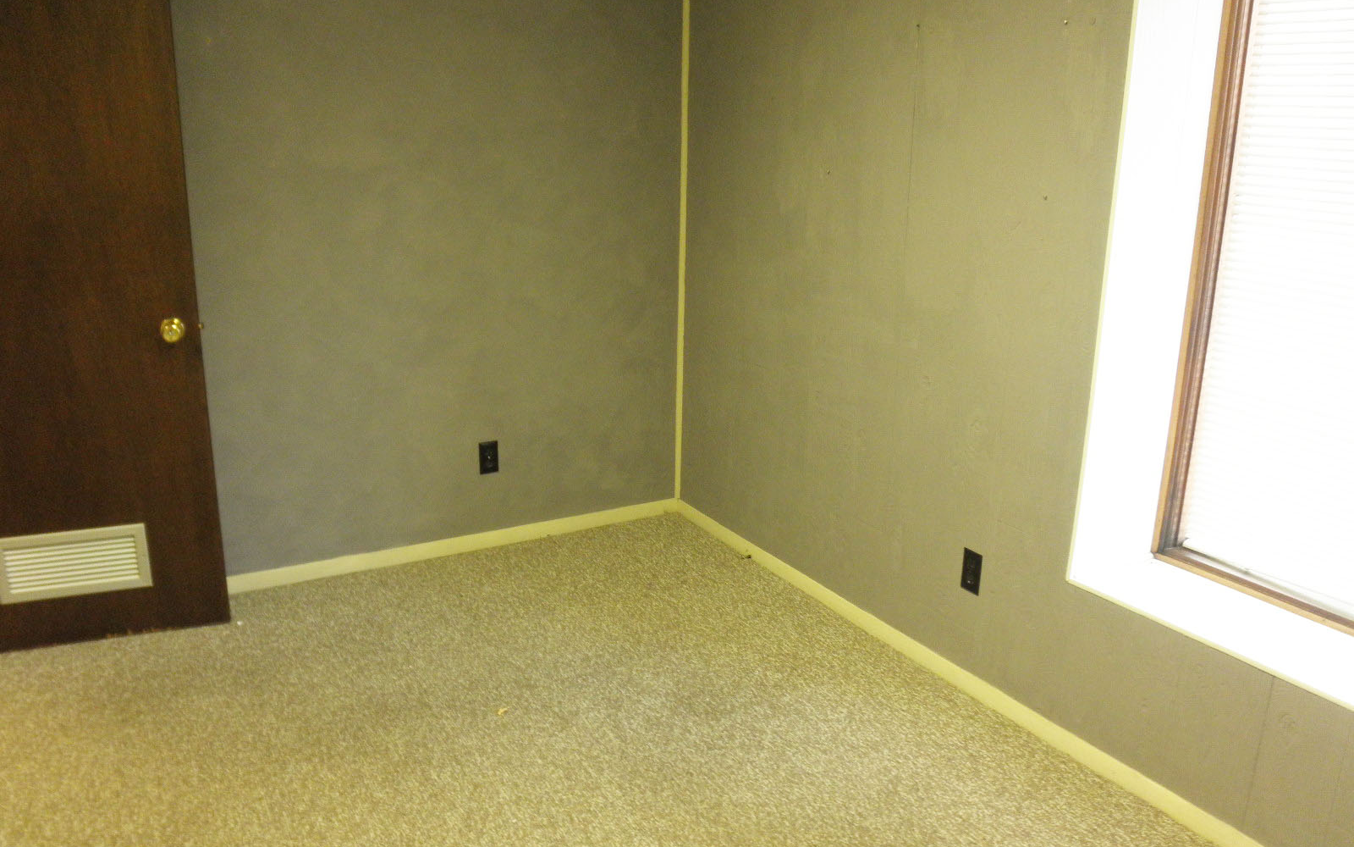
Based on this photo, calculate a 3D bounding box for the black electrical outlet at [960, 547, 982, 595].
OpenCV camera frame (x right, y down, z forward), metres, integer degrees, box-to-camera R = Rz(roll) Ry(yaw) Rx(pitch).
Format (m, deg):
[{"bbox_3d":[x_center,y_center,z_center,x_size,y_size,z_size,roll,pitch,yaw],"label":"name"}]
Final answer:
[{"bbox_3d":[0.798,0.402,2.974,0.010,0.115,0.070,-8,17,-28],"label":"black electrical outlet"}]

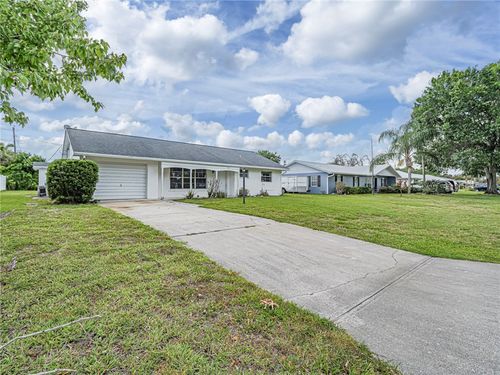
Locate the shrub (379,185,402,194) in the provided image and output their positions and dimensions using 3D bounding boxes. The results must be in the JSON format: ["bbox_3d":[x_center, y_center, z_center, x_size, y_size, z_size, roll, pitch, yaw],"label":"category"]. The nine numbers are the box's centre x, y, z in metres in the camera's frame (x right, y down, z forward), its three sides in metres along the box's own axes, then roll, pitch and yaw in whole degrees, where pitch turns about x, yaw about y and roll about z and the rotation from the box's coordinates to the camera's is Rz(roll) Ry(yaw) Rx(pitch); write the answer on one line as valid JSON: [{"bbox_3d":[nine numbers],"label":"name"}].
[{"bbox_3d":[21.049,0.299,34.500,4.800,1.250,1.500,0,0,-42],"label":"shrub"}]

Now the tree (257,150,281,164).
[{"bbox_3d":[2.635,-2.908,42.000,7.500,7.800,7.000,0,0,0],"label":"tree"}]

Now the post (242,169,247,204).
[{"bbox_3d":[-0.317,-0.046,13.300,0.230,2.090,0.230,0,0,-42],"label":"post"}]

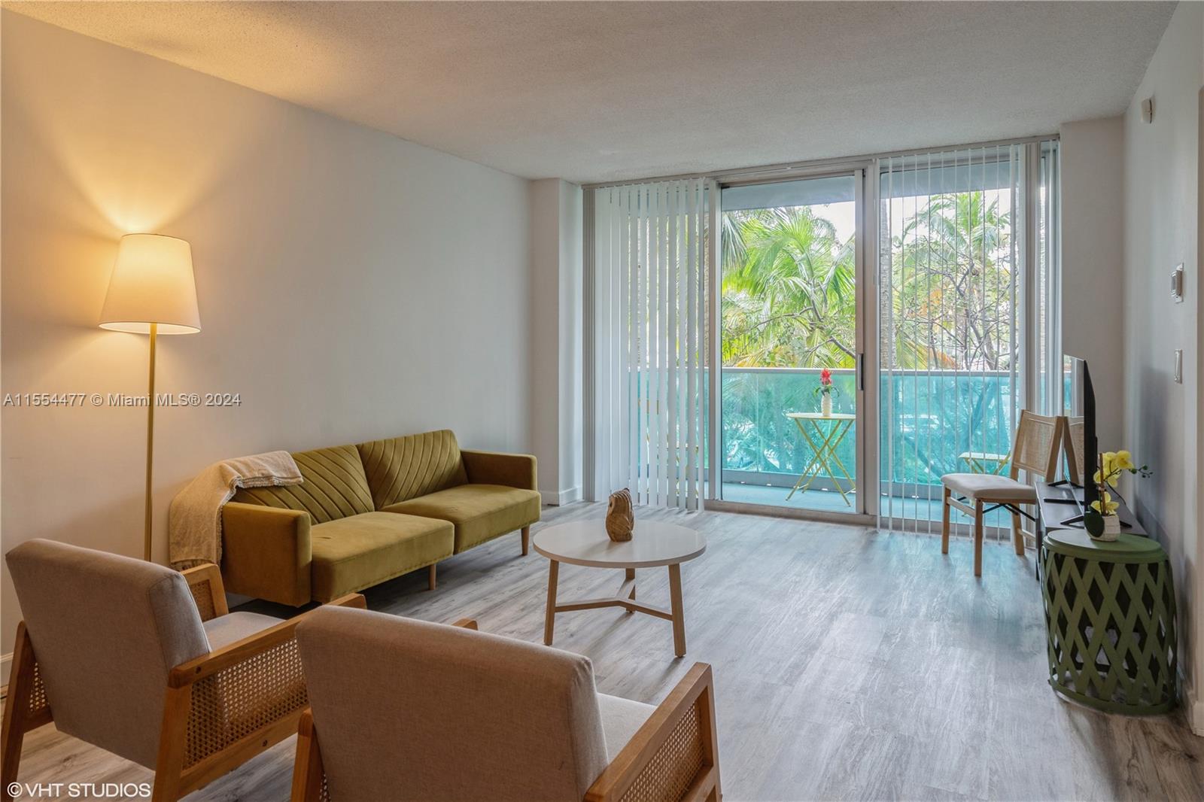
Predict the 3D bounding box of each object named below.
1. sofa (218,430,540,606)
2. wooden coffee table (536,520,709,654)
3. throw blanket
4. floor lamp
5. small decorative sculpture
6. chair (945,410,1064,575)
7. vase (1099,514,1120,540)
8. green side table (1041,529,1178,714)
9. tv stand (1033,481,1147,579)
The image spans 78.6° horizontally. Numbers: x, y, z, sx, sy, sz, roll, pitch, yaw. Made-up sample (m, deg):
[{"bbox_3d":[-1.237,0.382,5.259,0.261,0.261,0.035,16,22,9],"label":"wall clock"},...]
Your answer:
[{"bbox_3d":[-1.075,0.604,3.922,0.750,0.710,1.710,2,3,29],"label":"sofa"},{"bbox_3d":[0.077,0.810,3.180,0.730,0.427,0.730,0,3,0],"label":"wooden coffee table"},{"bbox_3d":[-1.672,0.508,3.410,0.340,0.470,0.500,2,3,29],"label":"throw blanket"},{"bbox_3d":[-1.800,0.199,2.940,0.345,1.690,0.345,2,3,29],"label":"floor lamp"},{"bbox_3d":[0.081,0.491,3.180,0.115,0.210,0.105,-1,3,-17],"label":"small decorative sculpture"},{"bbox_3d":[2.280,0.503,4.220,0.510,0.860,0.445,0,3,2],"label":"chair"},{"bbox_3d":[1.871,0.471,2.735,0.095,0.092,0.095,2,4,35],"label":"vase"},{"bbox_3d":[1.885,0.789,2.737,0.405,0.545,0.405,2,4,35],"label":"green side table"},{"bbox_3d":[2.262,0.745,3.455,0.355,0.510,1.060,2,3,29],"label":"tv stand"}]

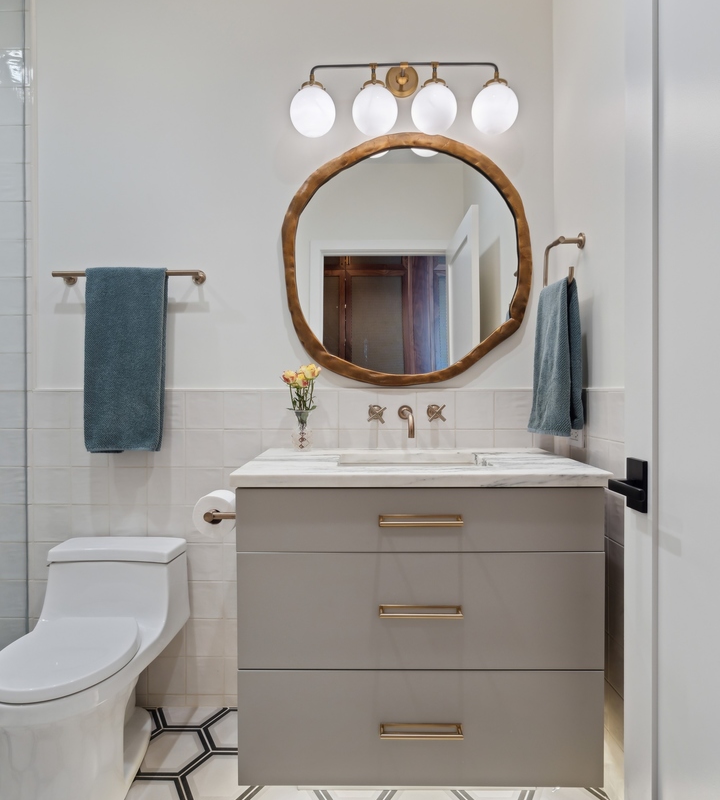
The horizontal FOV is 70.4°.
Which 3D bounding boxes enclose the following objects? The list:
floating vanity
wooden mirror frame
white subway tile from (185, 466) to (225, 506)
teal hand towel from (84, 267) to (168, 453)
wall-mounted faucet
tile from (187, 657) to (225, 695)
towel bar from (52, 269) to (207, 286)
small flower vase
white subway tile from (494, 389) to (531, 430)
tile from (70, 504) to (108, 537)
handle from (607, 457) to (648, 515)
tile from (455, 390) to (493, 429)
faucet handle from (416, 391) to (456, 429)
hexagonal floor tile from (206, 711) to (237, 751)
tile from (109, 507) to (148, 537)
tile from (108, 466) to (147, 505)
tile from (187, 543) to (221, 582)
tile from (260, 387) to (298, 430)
[{"bbox_3d":[0.148,0.538,1.467,0.890,0.733,0.570,0,0,0],"label":"floating vanity"},{"bbox_3d":[0.160,-0.476,1.731,0.845,0.855,0.045,0,0,0],"label":"wooden mirror frame"},{"bbox_3d":[-0.537,0.300,1.762,0.130,0.130,0.010,0,0,0],"label":"white subway tile"},{"bbox_3d":[-0.756,-0.130,1.652,0.248,0.597,0.055,0,1,0],"label":"teal hand towel"},{"bbox_3d":[0.160,0.069,1.676,0.051,0.095,0.230,0,1,0],"label":"wall-mounted faucet"},{"bbox_3d":[-0.516,0.924,1.714,0.126,0.125,0.010,0,1,1],"label":"tile"},{"bbox_3d":[-0.742,-0.399,1.652,0.477,0.046,0.077,0,1,1],"label":"towel bar"},{"bbox_3d":[-0.190,0.099,1.672,0.070,0.137,0.070,0,1,0],"label":"small flower vase"},{"bbox_3d":[0.540,0.037,1.791,0.132,0.132,0.010,0,1,0],"label":"white subway tile"},{"bbox_3d":[-0.901,0.415,1.710,0.126,0.125,0.010,0,1,1],"label":"tile"},{"bbox_3d":[0.533,0.172,0.983,0.054,0.100,0.143,0,1,0],"label":"handle"},{"bbox_3d":[0.387,0.035,1.715,0.128,0.128,0.010,0,1,0],"label":"tile"},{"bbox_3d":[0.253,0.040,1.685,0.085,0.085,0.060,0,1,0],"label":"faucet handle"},{"bbox_3d":[-0.390,1.065,1.641,0.210,0.010,0.178,0,0,0],"label":"hexagonal floor tile"},{"bbox_3d":[-0.773,0.415,1.709,0.126,0.125,0.010,0,1,1],"label":"tile"},{"bbox_3d":[-0.773,0.288,1.707,0.126,0.125,0.010,0,1,1],"label":"tile"},{"bbox_3d":[-0.536,0.562,1.762,0.130,0.130,0.010,0,0,0],"label":"tile"},{"bbox_3d":[-0.280,0.035,1.798,0.132,0.132,0.010,0,1,0],"label":"tile"}]

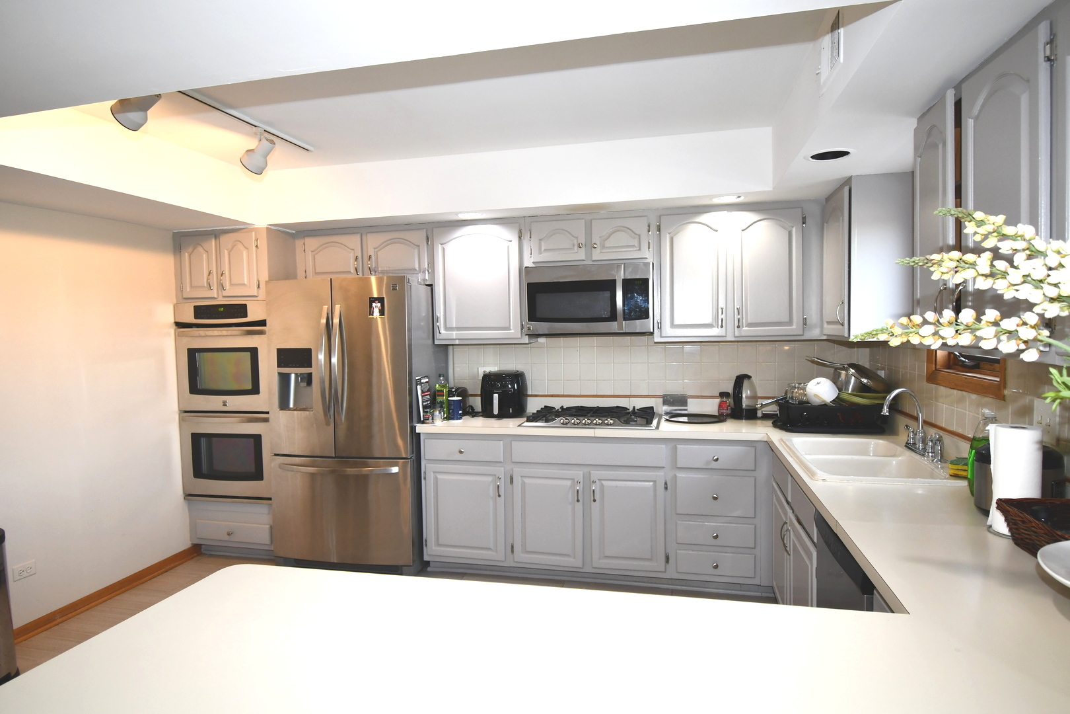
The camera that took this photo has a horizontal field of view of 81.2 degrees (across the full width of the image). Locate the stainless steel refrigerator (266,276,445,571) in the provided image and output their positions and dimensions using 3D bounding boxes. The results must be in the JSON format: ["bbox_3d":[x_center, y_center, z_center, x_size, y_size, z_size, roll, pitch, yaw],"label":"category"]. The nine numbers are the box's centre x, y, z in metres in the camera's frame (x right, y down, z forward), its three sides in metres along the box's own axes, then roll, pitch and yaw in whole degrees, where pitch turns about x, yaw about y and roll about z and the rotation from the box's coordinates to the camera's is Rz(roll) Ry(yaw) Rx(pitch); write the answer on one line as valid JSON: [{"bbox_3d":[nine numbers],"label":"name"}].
[{"bbox_3d":[-1.084,0.423,3.975,0.900,1.780,0.730,0,3,13],"label":"stainless steel refrigerator"}]

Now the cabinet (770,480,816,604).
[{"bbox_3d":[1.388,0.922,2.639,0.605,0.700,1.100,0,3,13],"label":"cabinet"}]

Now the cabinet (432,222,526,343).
[{"bbox_3d":[-0.314,-0.468,4.033,0.610,0.763,0.325,0,3,13],"label":"cabinet"}]

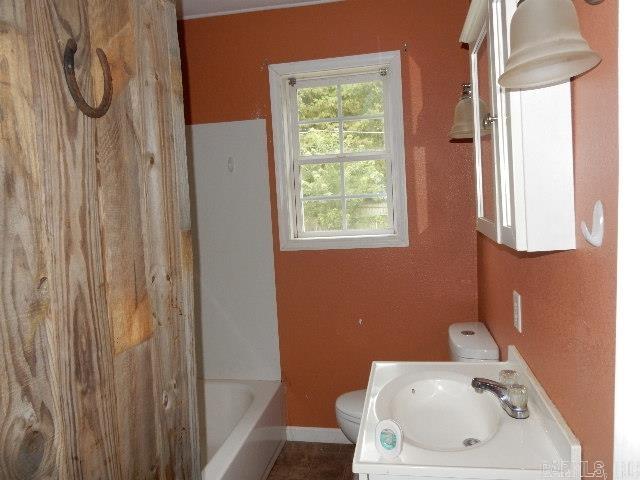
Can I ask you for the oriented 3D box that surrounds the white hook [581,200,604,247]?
[{"bbox_3d":[0.499,-0.030,0.850,0.033,0.086,0.030,-2,5,11],"label":"white hook"}]

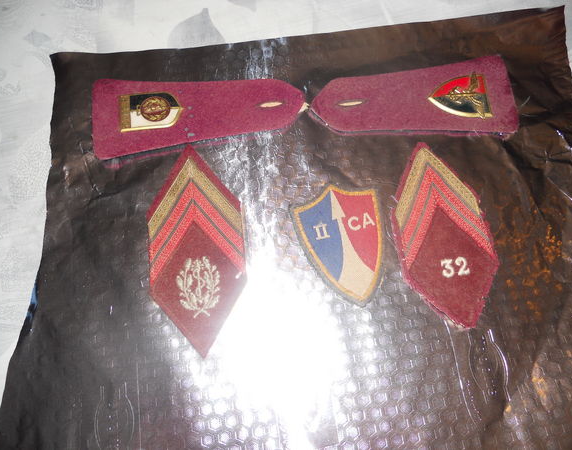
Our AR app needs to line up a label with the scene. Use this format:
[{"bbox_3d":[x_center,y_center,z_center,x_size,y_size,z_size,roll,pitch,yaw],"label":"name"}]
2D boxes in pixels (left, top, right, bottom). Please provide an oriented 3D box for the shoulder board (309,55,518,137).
[{"bbox_3d":[0.075,-0.074,0.284,0.122,0.008,0.053,-3,74,-2],"label":"shoulder board"}]

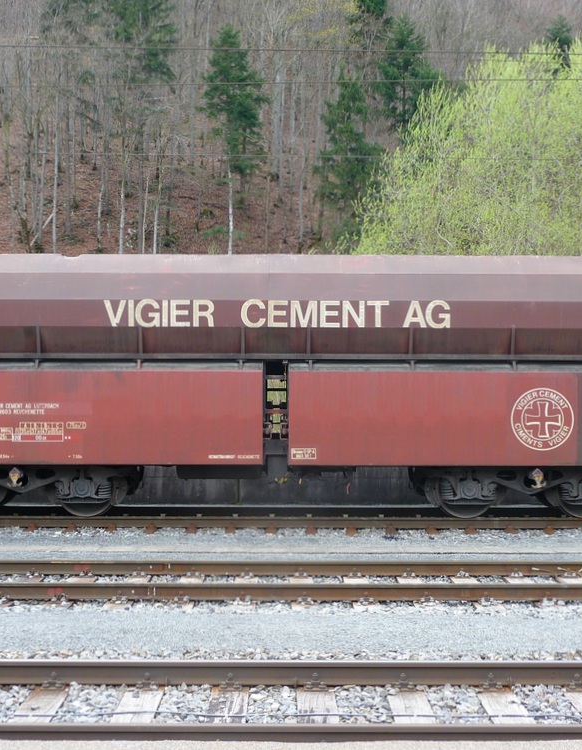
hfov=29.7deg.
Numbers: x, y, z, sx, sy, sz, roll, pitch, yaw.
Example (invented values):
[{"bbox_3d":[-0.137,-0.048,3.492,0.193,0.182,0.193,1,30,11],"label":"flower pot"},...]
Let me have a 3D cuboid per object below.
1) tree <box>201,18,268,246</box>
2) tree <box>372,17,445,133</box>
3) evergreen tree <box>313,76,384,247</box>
[{"bbox_3d":[-3.088,-12.899,60.000,3.610,12.520,3.610,0,0,0],"label":"tree"},{"bbox_3d":[7.492,-18.332,70.000,4.400,9.310,4.400,0,0,0],"label":"tree"},{"bbox_3d":[3.304,-12.227,62.000,3.840,9.940,3.840,0,0,0],"label":"evergreen tree"}]

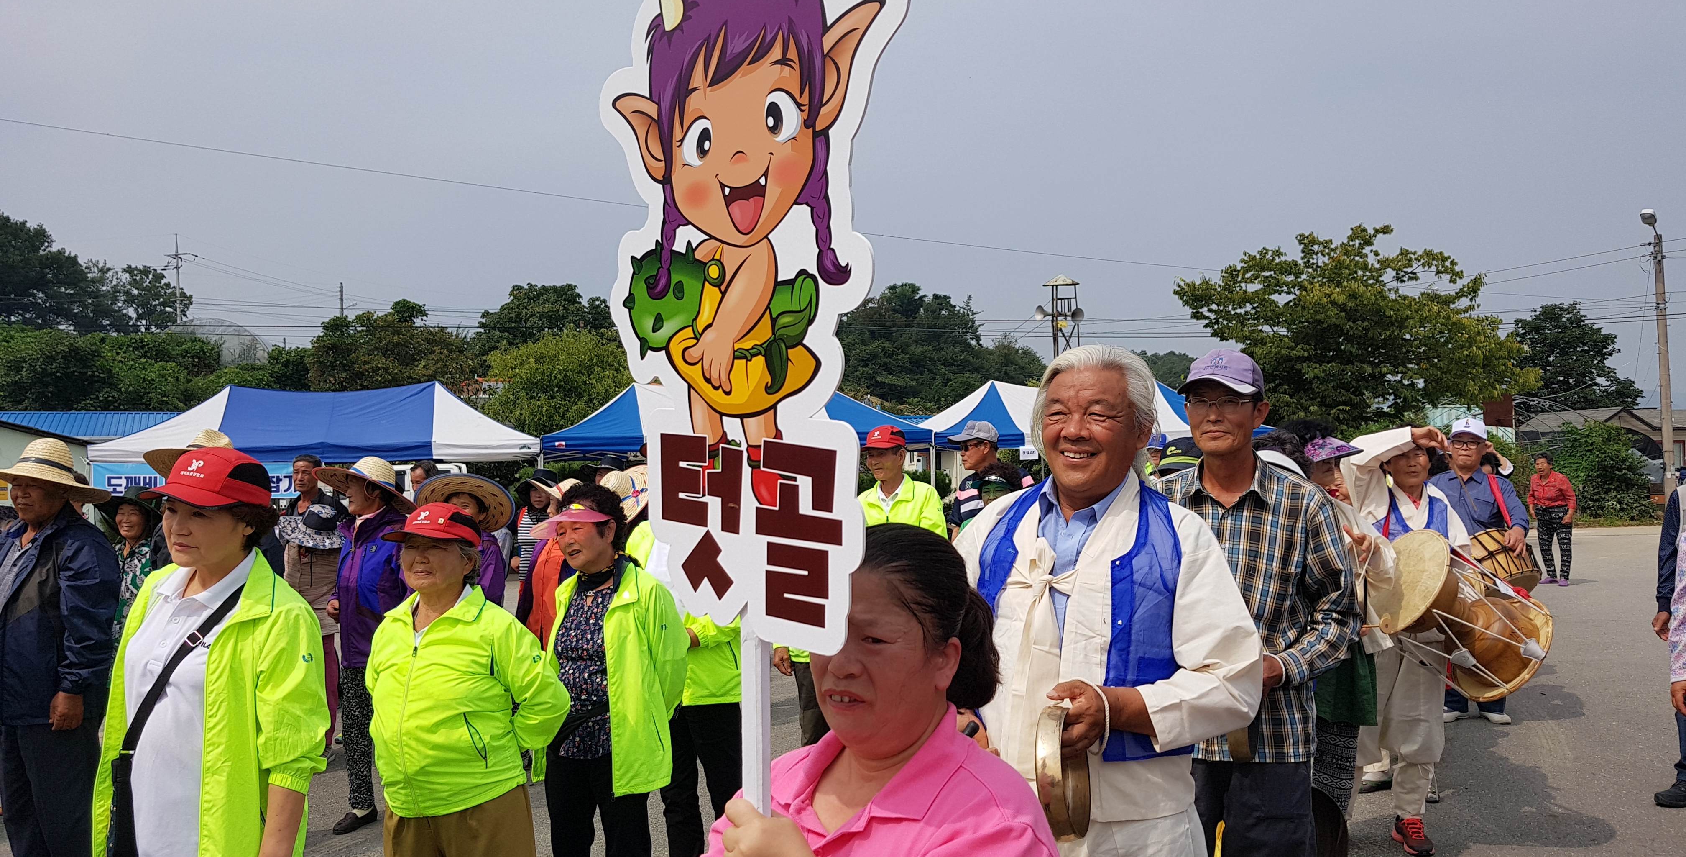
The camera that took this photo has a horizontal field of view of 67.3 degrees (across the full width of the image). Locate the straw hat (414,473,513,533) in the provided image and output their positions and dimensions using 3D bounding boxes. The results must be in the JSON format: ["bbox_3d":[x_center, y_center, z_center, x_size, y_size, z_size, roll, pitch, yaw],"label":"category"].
[{"bbox_3d":[-1.506,0.253,5.084,0.420,0.140,0.420,-2,-35,9],"label":"straw hat"}]

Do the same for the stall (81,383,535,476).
[{"bbox_3d":[-7.731,0.843,19.487,6.000,3.050,3.000,-1,-2,-13],"label":"stall"}]

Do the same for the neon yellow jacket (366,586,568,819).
[{"bbox_3d":[-1.045,0.756,3.520,0.550,0.610,0.360,-2,-2,15],"label":"neon yellow jacket"}]

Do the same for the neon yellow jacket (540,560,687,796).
[{"bbox_3d":[-0.716,0.774,3.970,0.470,0.700,0.360,-2,-2,28],"label":"neon yellow jacket"}]

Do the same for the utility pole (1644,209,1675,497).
[{"bbox_3d":[17.428,-1.335,26.999,0.450,6.350,0.450,-3,-2,35],"label":"utility pole"}]

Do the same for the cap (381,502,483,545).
[{"bbox_3d":[-1.060,0.248,3.270,0.190,0.130,0.270,-2,-9,17],"label":"cap"}]

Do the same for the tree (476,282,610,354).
[{"bbox_3d":[-9.258,-0.917,39.958,5.500,7.600,5.200,-1,-2,-12],"label":"tree"}]

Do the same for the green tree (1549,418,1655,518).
[{"bbox_3d":[17.927,0.960,30.000,2.500,2.300,2.300,-3,-2,31],"label":"green tree"}]

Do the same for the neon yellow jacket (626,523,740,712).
[{"bbox_3d":[-0.541,0.644,4.500,0.500,0.690,0.330,-2,-2,22],"label":"neon yellow jacket"}]

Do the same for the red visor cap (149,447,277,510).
[{"bbox_3d":[-1.301,0.101,2.600,0.190,0.135,0.265,-2,-2,18],"label":"red visor cap"}]

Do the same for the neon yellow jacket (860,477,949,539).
[{"bbox_3d":[0.232,0.558,5.800,0.520,0.680,0.320,-2,-2,24],"label":"neon yellow jacket"}]

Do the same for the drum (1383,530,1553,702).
[{"bbox_3d":[2.301,0.702,4.787,0.520,0.450,0.450,33,-9,-10],"label":"drum"}]

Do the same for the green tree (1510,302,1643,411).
[{"bbox_3d":[33.513,-1.615,58.000,6.600,8.600,6.400,-3,-2,30],"label":"green tree"}]

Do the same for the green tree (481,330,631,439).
[{"bbox_3d":[-6.101,0.193,28.000,3.800,4.850,3.600,-1,-2,-12],"label":"green tree"}]

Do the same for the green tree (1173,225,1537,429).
[{"bbox_3d":[10.938,-1.142,26.972,7.400,6.200,6.600,-2,-2,20],"label":"green tree"}]

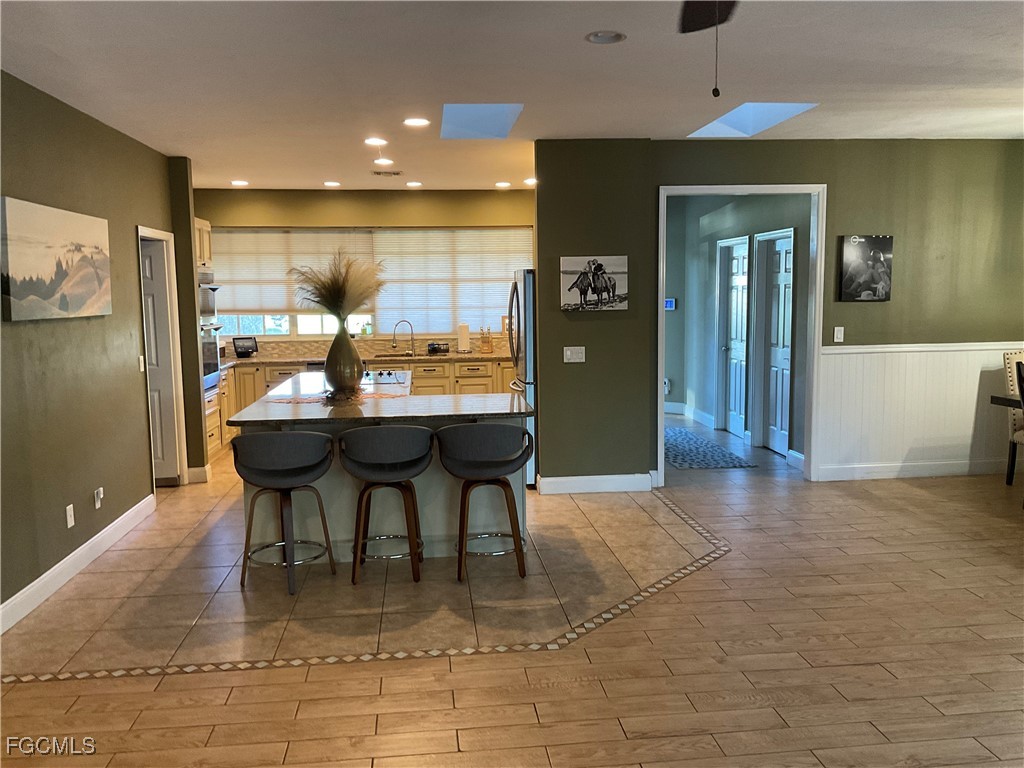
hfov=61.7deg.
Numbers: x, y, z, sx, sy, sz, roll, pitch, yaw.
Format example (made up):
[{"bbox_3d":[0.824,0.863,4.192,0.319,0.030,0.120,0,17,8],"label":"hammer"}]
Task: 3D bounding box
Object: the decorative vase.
[{"bbox_3d":[-1.145,-0.172,5.788,0.255,0.522,0.255,-2,6,-6],"label":"decorative vase"}]

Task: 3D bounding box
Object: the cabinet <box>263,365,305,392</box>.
[{"bbox_3d":[-2.421,0.199,9.370,0.450,0.880,0.600,-2,6,-6],"label":"cabinet"}]

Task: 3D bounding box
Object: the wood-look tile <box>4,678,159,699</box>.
[{"bbox_3d":[-1.770,1.263,3.553,0.602,0.010,0.154,-2,6,-6],"label":"wood-look tile"}]

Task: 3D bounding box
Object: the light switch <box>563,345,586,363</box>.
[{"bbox_3d":[0.490,-0.227,6.690,0.164,0.120,0.012,-2,6,-6],"label":"light switch"}]

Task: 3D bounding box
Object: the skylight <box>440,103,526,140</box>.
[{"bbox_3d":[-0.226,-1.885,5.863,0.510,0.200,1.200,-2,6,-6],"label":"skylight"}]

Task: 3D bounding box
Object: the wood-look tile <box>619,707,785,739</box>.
[{"bbox_3d":[0.714,1.272,3.211,0.606,0.011,0.153,-2,7,-6],"label":"wood-look tile"}]

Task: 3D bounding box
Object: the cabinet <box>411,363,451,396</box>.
[{"bbox_3d":[-0.891,0.159,9.509,0.450,0.880,0.600,-2,6,-6],"label":"cabinet"}]

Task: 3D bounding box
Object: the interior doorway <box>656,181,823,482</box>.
[{"bbox_3d":[1.818,-0.378,6.903,1.354,2.385,0.160,-2,7,-6],"label":"interior doorway"}]

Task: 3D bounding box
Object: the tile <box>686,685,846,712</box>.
[{"bbox_3d":[0.999,1.237,3.366,0.602,0.010,0.154,-2,6,-6],"label":"tile"}]

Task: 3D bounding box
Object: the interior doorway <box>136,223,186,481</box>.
[{"bbox_3d":[-2.839,-0.150,6.875,0.130,2.130,0.920,-2,6,-6],"label":"interior doorway"}]

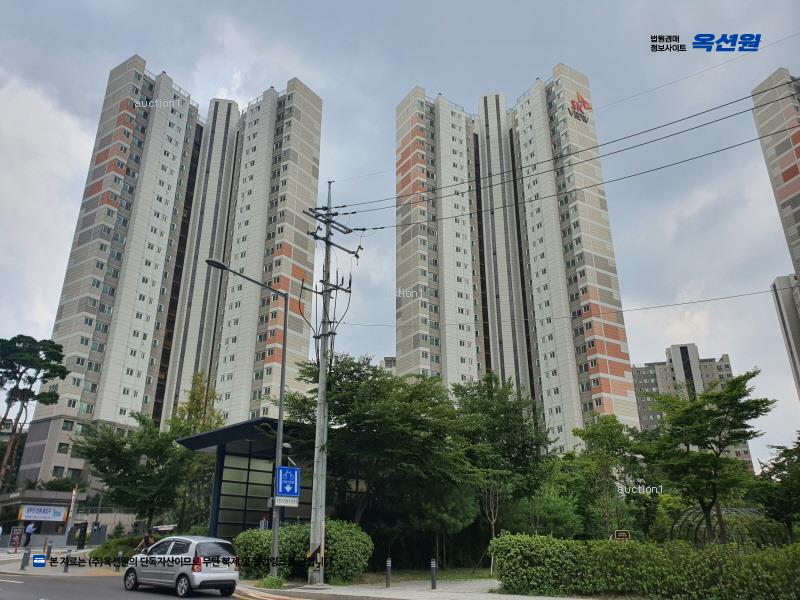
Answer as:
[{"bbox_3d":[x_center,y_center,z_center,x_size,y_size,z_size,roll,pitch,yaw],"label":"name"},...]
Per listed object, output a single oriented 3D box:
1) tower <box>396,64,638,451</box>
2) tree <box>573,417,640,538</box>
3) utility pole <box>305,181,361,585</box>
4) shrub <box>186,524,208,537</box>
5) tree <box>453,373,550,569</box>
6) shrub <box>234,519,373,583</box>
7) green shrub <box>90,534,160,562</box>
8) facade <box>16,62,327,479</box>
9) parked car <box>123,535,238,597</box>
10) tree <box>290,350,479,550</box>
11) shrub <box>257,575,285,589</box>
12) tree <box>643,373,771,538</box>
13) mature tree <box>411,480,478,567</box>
[{"bbox_3d":[18.698,-0.767,106.773,36.000,78.500,22.000,-5,-22,12],"label":"tower"},{"bbox_3d":[8.184,7.491,23.575,2.800,6.100,2.700,-7,-23,17],"label":"tree"},{"bbox_3d":[-2.974,2.163,22.810,0.900,15.600,2.400,-18,-28,38],"label":"utility pole"},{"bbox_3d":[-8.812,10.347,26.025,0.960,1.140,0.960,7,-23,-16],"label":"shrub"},{"bbox_3d":[4.382,7.132,25.679,4.230,8.300,4.020,-4,-22,9],"label":"tree"},{"bbox_3d":[-3.575,9.426,22.622,5.900,1.950,1.700,-18,-28,38],"label":"shrub"},{"bbox_3d":[-13.417,12.358,29.874,3.600,1.400,2.200,9,-23,-21],"label":"green shrub"},{"bbox_3d":[-33.403,-1.197,99.362,36.000,75.000,22.000,4,-22,-11],"label":"facade"},{"bbox_3d":[-6.230,7.446,16.956,3.535,1.480,1.600,-15,-26,32],"label":"parked car"},{"bbox_3d":[-0.826,6.286,23.867,7.670,8.560,6.750,1,-22,-2],"label":"tree"},{"bbox_3d":[-3.832,8.319,17.788,0.830,0.340,0.700,4,-22,-10],"label":"shrub"},{"bbox_3d":[10.611,5.839,20.237,4.400,6.700,4.200,-11,-24,25],"label":"tree"},{"bbox_3d":[1.809,9.194,24.323,2.760,3.480,2.620,-2,-22,4],"label":"mature tree"}]

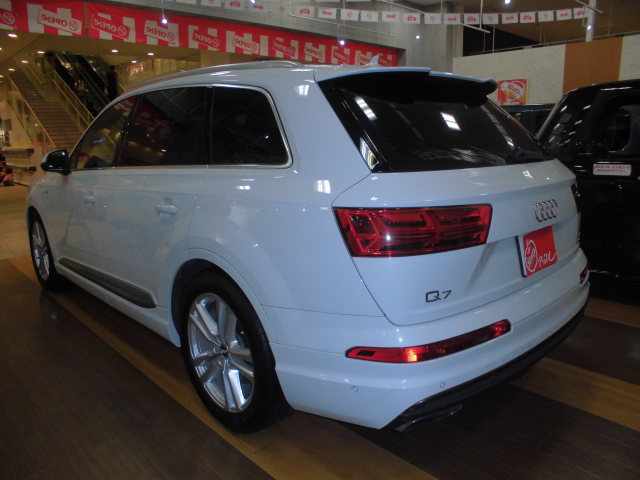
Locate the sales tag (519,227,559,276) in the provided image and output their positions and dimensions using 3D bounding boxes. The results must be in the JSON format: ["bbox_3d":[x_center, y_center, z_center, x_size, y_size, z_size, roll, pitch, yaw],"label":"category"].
[{"bbox_3d":[0.914,0.041,2.005,0.330,0.168,0.020,-12,4,-42],"label":"sales tag"}]

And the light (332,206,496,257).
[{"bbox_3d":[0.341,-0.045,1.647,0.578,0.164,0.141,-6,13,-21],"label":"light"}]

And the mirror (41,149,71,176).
[{"bbox_3d":[-1.890,-0.560,3.428,0.200,0.175,0.140,-11,15,-39],"label":"mirror"}]

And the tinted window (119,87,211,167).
[{"bbox_3d":[-0.823,-0.579,2.532,0.065,0.390,0.980,14,-2,-44],"label":"tinted window"}]

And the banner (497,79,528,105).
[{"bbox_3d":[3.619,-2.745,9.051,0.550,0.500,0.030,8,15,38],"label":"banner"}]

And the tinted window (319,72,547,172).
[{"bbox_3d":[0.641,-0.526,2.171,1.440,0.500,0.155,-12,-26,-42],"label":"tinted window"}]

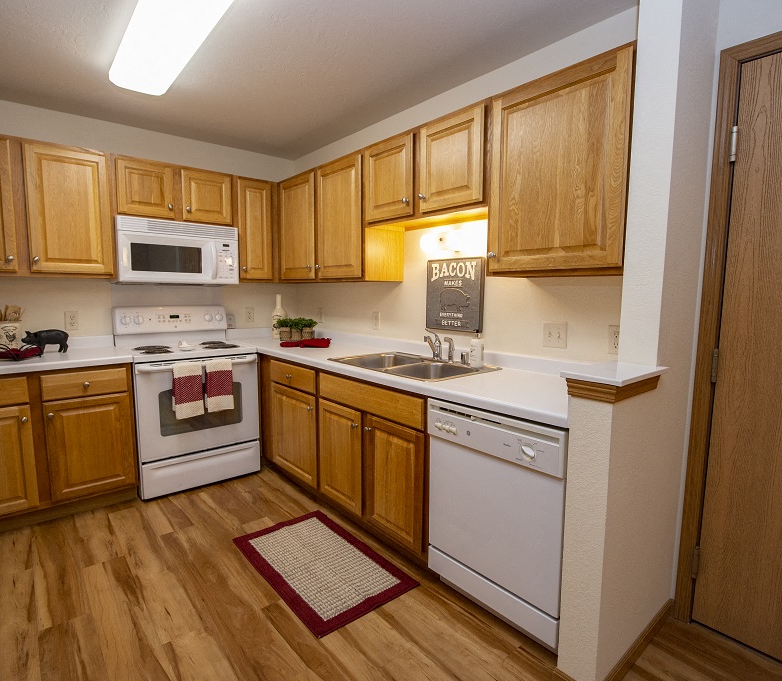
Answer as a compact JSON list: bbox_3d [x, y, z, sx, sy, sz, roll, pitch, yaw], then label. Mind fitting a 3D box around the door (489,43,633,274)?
[{"bbox_3d":[0.624,-0.639,1.757,0.024,0.723,0.571,-5,8,-40],"label":"door"}]

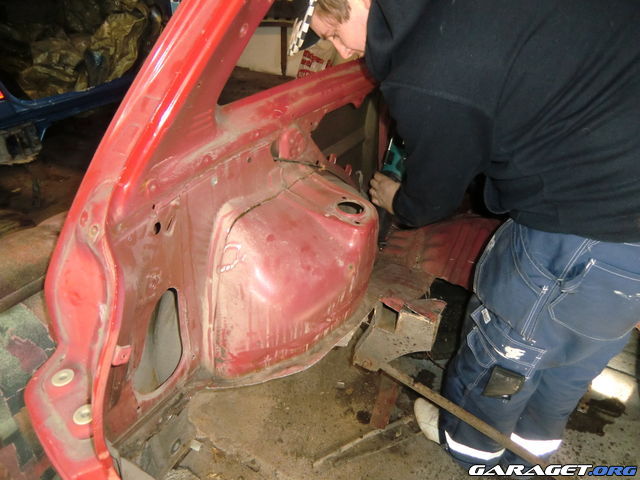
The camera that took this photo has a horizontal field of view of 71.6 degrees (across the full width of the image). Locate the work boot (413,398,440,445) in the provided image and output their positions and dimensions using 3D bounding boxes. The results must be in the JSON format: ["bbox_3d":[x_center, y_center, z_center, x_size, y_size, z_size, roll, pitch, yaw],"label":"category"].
[{"bbox_3d":[0.475,0.685,1.665,0.110,0.145,0.300,-20,39,-30],"label":"work boot"}]

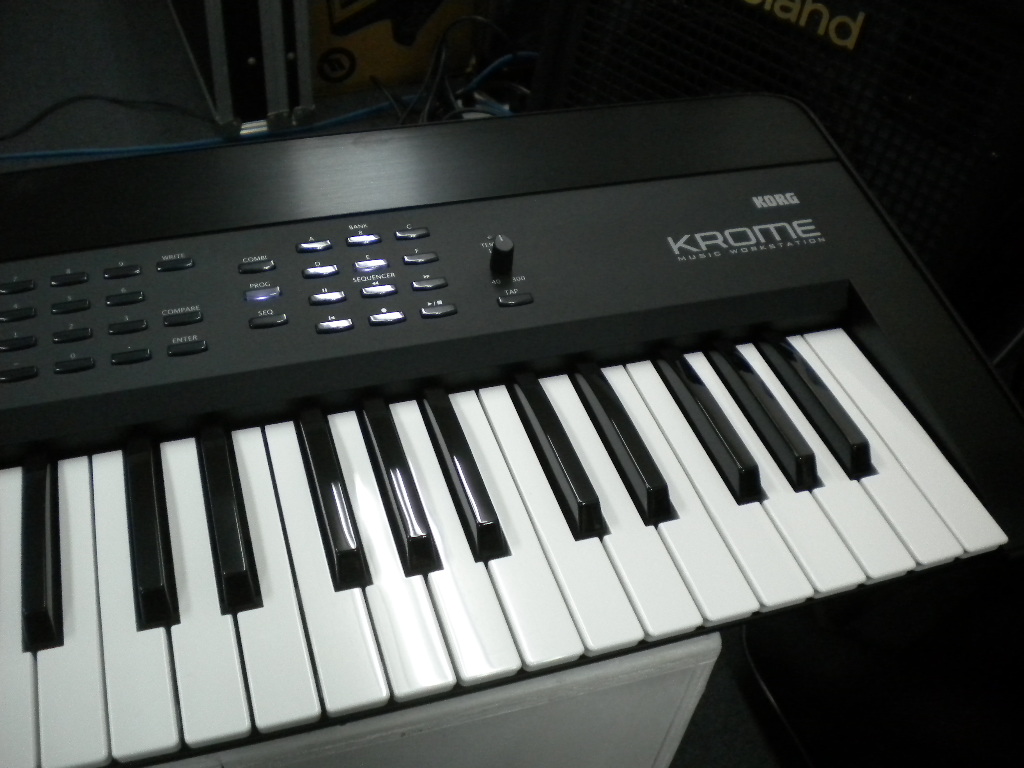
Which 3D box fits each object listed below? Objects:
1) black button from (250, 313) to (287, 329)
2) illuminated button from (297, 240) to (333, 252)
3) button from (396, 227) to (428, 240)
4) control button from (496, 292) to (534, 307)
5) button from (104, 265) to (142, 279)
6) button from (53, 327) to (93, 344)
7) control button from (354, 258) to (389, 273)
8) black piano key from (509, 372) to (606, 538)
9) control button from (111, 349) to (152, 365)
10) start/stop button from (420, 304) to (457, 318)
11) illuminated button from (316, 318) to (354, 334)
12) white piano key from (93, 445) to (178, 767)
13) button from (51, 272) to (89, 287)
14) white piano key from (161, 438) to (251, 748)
[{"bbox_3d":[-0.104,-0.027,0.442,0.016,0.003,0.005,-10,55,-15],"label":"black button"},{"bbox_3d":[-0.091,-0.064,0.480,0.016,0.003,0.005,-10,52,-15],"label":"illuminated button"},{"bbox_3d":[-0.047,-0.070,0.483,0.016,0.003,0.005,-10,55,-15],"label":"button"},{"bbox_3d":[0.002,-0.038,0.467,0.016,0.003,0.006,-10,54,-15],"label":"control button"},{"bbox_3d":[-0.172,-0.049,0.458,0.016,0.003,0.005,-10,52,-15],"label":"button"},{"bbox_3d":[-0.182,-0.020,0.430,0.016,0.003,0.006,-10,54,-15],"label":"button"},{"bbox_3d":[-0.064,-0.053,0.471,0.015,0.003,0.005,-10,51,-15],"label":"control button"},{"bbox_3d":[0.018,0.025,0.433,0.011,0.014,0.090,-10,45,-15],"label":"black piano key"},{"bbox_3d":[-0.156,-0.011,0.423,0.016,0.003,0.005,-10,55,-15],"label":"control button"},{"bbox_3d":[-0.032,-0.032,0.456,0.015,0.003,0.005,-10,51,-15],"label":"start/stop button"},{"bbox_3d":[-0.076,-0.024,0.444,0.015,0.003,0.005,-10,51,-15],"label":"illuminated button"},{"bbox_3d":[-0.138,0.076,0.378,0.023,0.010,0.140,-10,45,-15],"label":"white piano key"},{"bbox_3d":[-0.192,-0.045,0.450,0.014,0.003,0.005,-11,51,-14],"label":"button"},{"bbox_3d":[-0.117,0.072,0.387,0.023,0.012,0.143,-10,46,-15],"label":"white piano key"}]

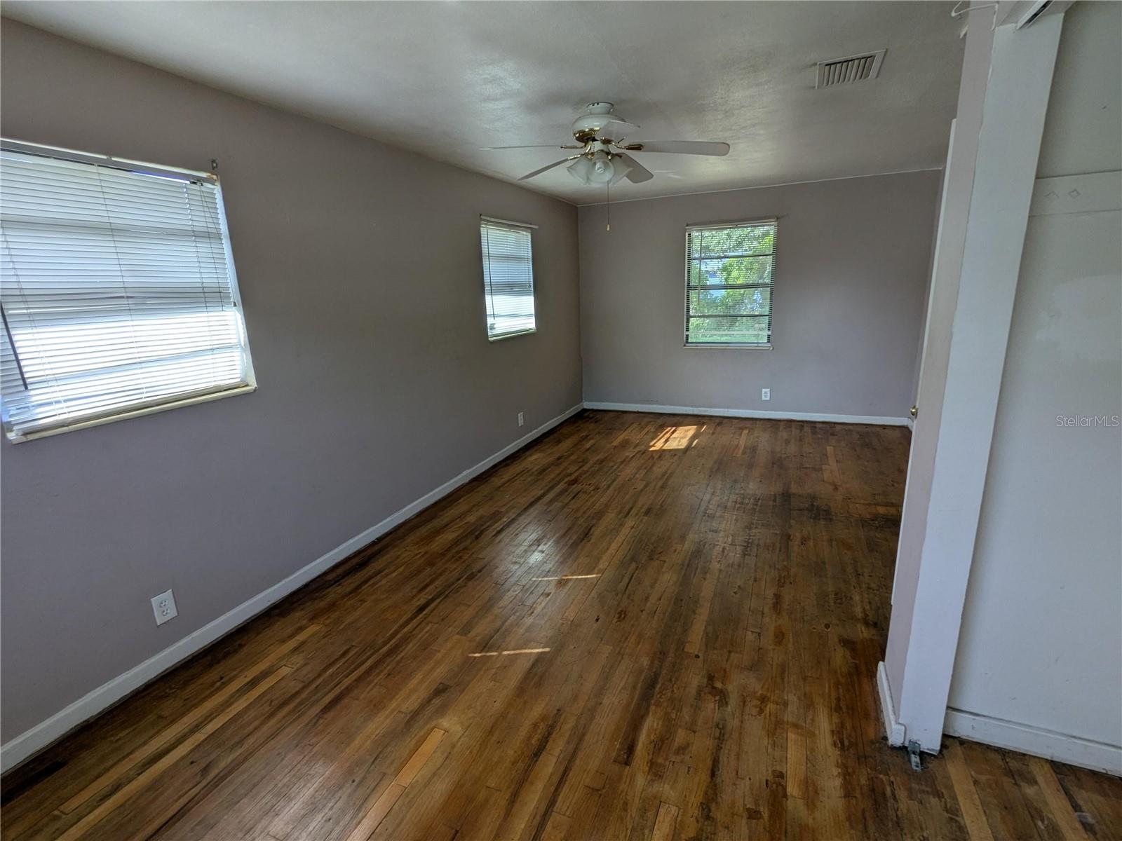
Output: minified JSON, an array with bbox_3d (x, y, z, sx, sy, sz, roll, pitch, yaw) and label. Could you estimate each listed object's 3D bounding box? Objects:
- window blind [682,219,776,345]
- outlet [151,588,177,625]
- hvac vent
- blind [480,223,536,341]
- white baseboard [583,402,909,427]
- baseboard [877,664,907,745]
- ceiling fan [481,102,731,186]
[{"bbox_3d":[1.827,-1.448,5.629,0.920,1.280,0.050,4,16,23],"label":"window blind"},{"bbox_3d":[-1.701,0.801,2.227,0.010,0.125,0.079,4,16,23],"label":"outlet"},{"bbox_3d":[1.329,-1.610,2.396,0.262,0.020,0.358,4,16,23],"label":"hvac vent"},{"bbox_3d":[-0.475,-1.276,4.813,0.050,0.950,0.920,4,16,23],"label":"blind"},{"bbox_3d":[1.912,-0.079,5.939,3.520,0.085,0.018,4,16,23],"label":"white baseboard"},{"bbox_3d":[1.172,1.000,1.843,0.035,0.085,0.325,4,16,23],"label":"baseboard"},{"bbox_3d":[0.256,-1.464,2.775,1.270,0.400,1.270,4,16,23],"label":"ceiling fan"}]

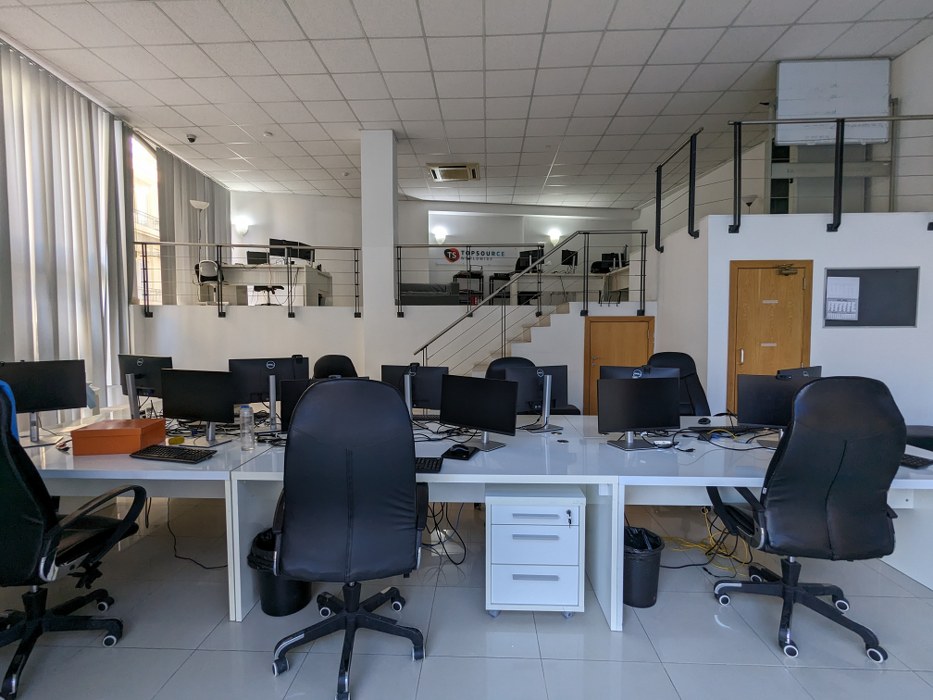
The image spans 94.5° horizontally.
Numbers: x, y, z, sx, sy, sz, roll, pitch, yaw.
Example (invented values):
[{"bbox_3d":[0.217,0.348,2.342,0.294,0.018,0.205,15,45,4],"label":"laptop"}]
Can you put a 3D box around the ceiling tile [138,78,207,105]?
[{"bbox_3d":[-3.668,-3.238,5.410,0.595,0.025,0.595,0,3,3],"label":"ceiling tile"}]

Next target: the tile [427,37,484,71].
[{"bbox_3d":[-0.098,-3.186,4.631,0.600,0.020,0.600,0,3,3],"label":"tile"}]

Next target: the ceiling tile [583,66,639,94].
[{"bbox_3d":[1.727,-3.224,5.159,0.600,0.030,0.600,0,3,3],"label":"ceiling tile"}]

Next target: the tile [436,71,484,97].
[{"bbox_3d":[-0.071,-3.229,5.244,0.600,0.030,0.600,0,3,3],"label":"tile"}]

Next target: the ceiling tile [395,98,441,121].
[{"bbox_3d":[-0.637,-3.267,5.882,0.595,0.025,0.595,0,3,3],"label":"ceiling tile"}]

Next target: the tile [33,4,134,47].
[{"bbox_3d":[-3.722,-3.182,4.233,0.595,0.025,0.595,0,3,3],"label":"tile"}]

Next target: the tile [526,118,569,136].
[{"bbox_3d":[1.184,-3.298,6.383,0.600,0.030,0.600,0,3,3],"label":"tile"}]

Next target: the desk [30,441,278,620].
[{"bbox_3d":[-2.017,0.929,2.460,1.810,0.733,0.705,0,3,2],"label":"desk"}]

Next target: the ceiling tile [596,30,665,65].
[{"bbox_3d":[1.698,-3.190,4.555,0.595,0.025,0.595,0,3,3],"label":"ceiling tile"}]

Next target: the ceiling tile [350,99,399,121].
[{"bbox_3d":[-1.237,-3.269,5.911,0.595,0.025,0.595,0,3,3],"label":"ceiling tile"}]

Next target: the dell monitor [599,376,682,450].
[{"bbox_3d":[0.984,0.360,2.503,0.512,0.398,0.180,-1,3,-12],"label":"dell monitor"}]

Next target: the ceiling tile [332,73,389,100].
[{"bbox_3d":[-1.263,-3.216,5.271,0.600,0.020,0.600,0,3,3],"label":"ceiling tile"}]

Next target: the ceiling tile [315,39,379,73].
[{"bbox_3d":[-1.299,-3.197,4.697,0.595,0.025,0.595,0,3,3],"label":"ceiling tile"}]

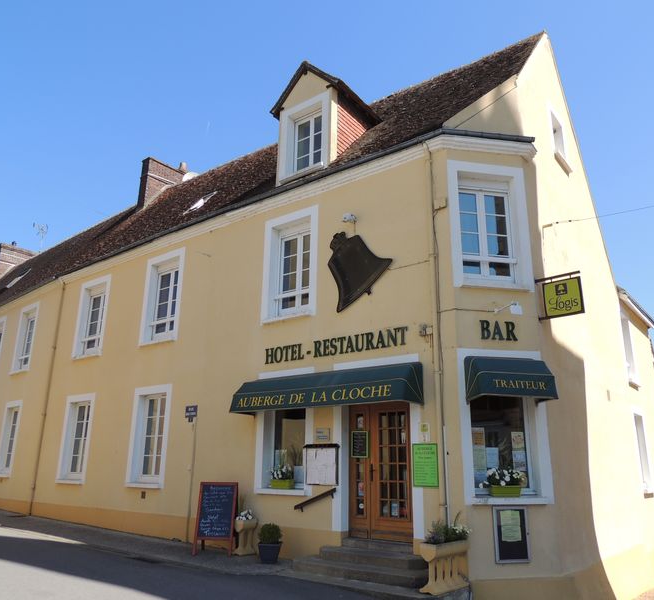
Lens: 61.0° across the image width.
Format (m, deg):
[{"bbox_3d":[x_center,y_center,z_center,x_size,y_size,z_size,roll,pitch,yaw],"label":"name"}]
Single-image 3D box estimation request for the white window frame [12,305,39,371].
[{"bbox_3d":[-9.385,1.232,17.433,1.410,2.116,0.250,-13,-21,40],"label":"white window frame"}]

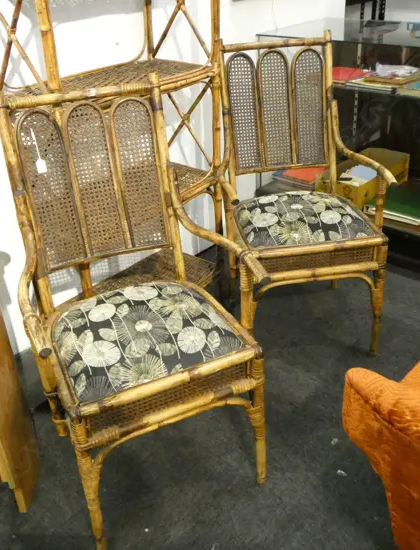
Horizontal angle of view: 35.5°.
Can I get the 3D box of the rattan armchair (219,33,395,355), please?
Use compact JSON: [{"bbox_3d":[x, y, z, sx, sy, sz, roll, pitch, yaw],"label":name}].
[{"bbox_3d":[0.305,-0.281,2.370,0.572,1.050,0.570,-7,28,-7],"label":"rattan armchair"}]

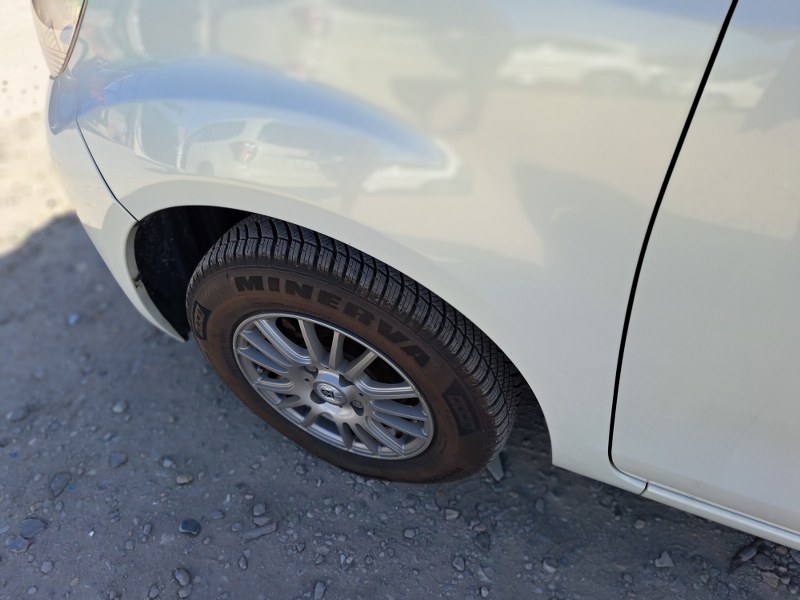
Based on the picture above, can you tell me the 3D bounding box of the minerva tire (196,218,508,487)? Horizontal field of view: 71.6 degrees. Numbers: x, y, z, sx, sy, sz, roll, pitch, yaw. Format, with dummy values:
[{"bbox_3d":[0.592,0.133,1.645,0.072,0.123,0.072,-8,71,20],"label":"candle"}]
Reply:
[{"bbox_3d":[-0.095,0.113,1.005,0.603,0.598,0.175,15,49,18],"label":"minerva tire"}]

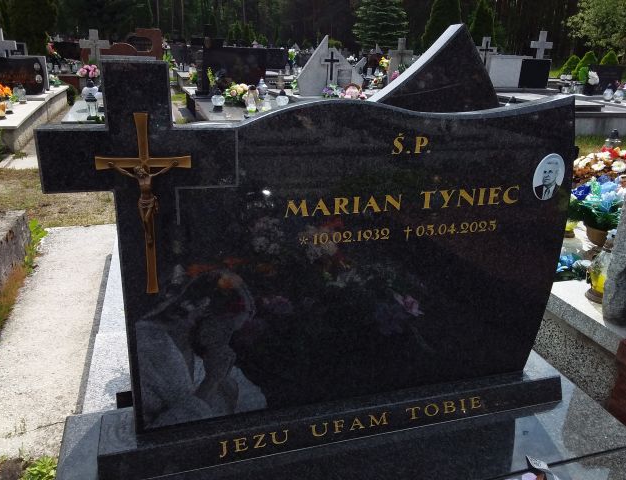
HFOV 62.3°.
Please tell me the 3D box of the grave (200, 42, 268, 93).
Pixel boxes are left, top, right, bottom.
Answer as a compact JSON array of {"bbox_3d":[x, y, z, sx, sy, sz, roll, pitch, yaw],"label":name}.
[{"bbox_3d":[-1.103,-2.386,7.250,0.909,0.678,0.180,-4,22,-16],"label":"grave"}]

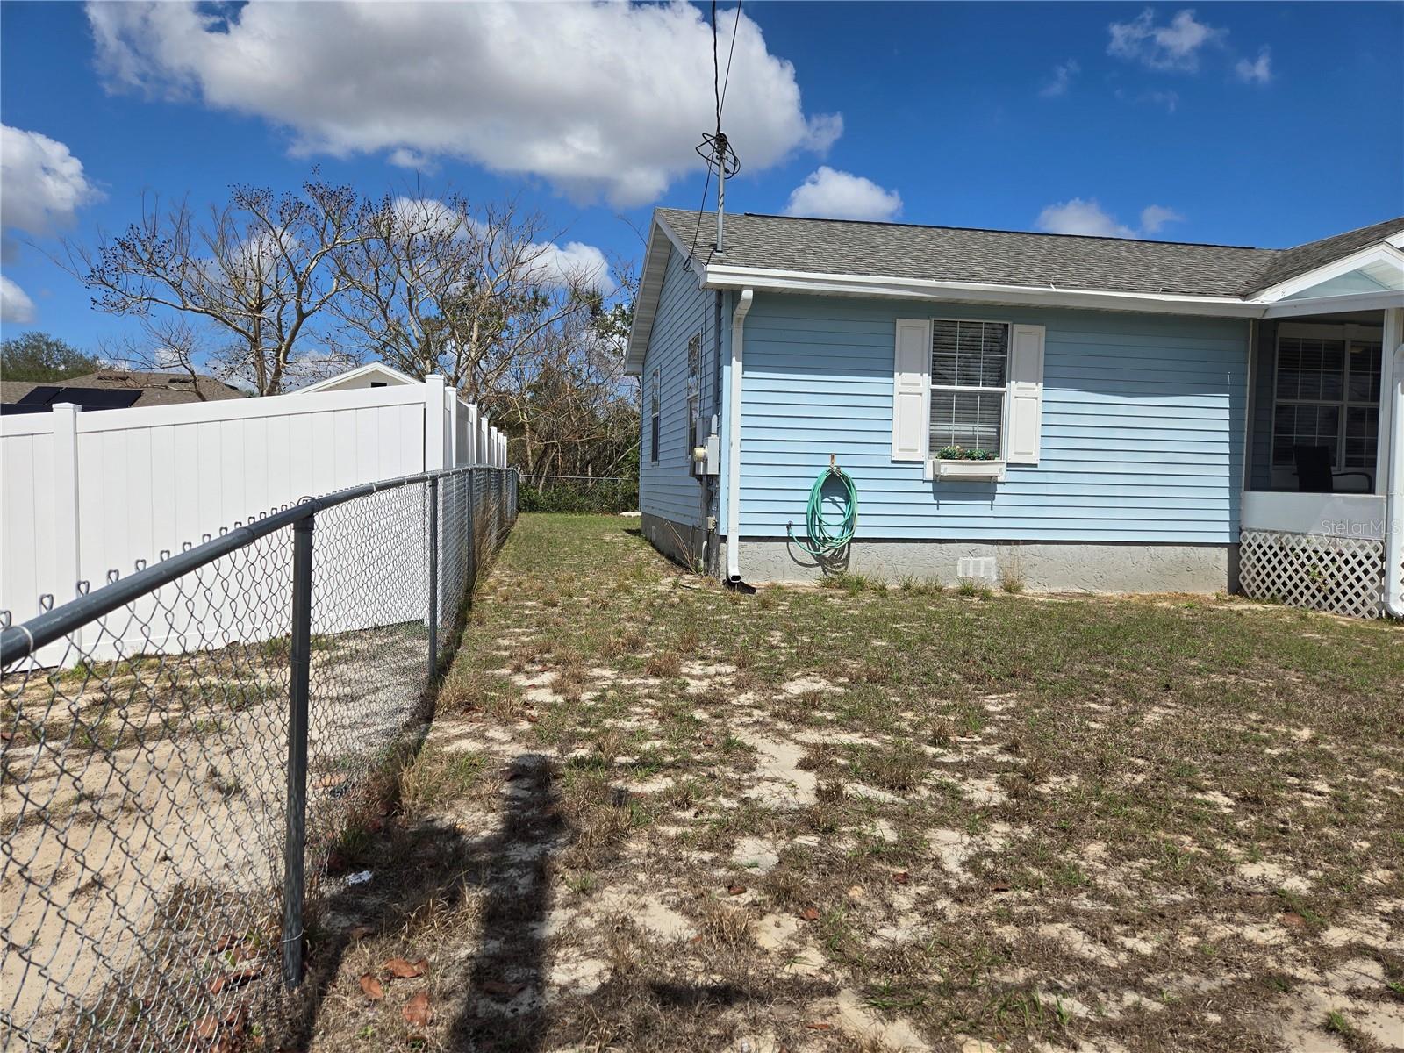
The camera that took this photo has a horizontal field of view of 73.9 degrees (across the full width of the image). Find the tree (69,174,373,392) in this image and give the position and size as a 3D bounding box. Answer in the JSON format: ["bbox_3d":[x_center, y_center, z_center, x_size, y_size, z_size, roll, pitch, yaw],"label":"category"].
[{"bbox_3d":[-11.291,-4.229,22.000,6.500,7.700,6.000,0,3,-27],"label":"tree"}]

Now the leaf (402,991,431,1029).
[{"bbox_3d":[-0.700,1.186,2.284,0.068,0.030,0.125,1,3,0],"label":"leaf"}]

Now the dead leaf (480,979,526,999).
[{"bbox_3d":[-0.508,1.182,2.383,0.113,0.028,0.060,1,3,0],"label":"dead leaf"}]

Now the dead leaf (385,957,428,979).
[{"bbox_3d":[-0.783,1.168,2.465,0.110,0.032,0.065,2,3,10],"label":"dead leaf"}]

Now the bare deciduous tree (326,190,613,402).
[{"bbox_3d":[-5.471,-4.074,22.000,6.200,7.400,5.800,1,3,-14],"label":"bare deciduous tree"}]

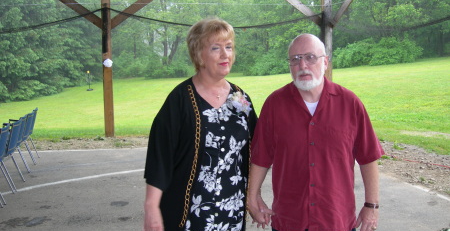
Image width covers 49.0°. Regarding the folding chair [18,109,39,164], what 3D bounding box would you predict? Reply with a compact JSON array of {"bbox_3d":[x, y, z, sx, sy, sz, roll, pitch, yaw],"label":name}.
[{"bbox_3d":[-3.219,0.406,7.486,0.570,0.860,0.590,-3,6,-15],"label":"folding chair"}]

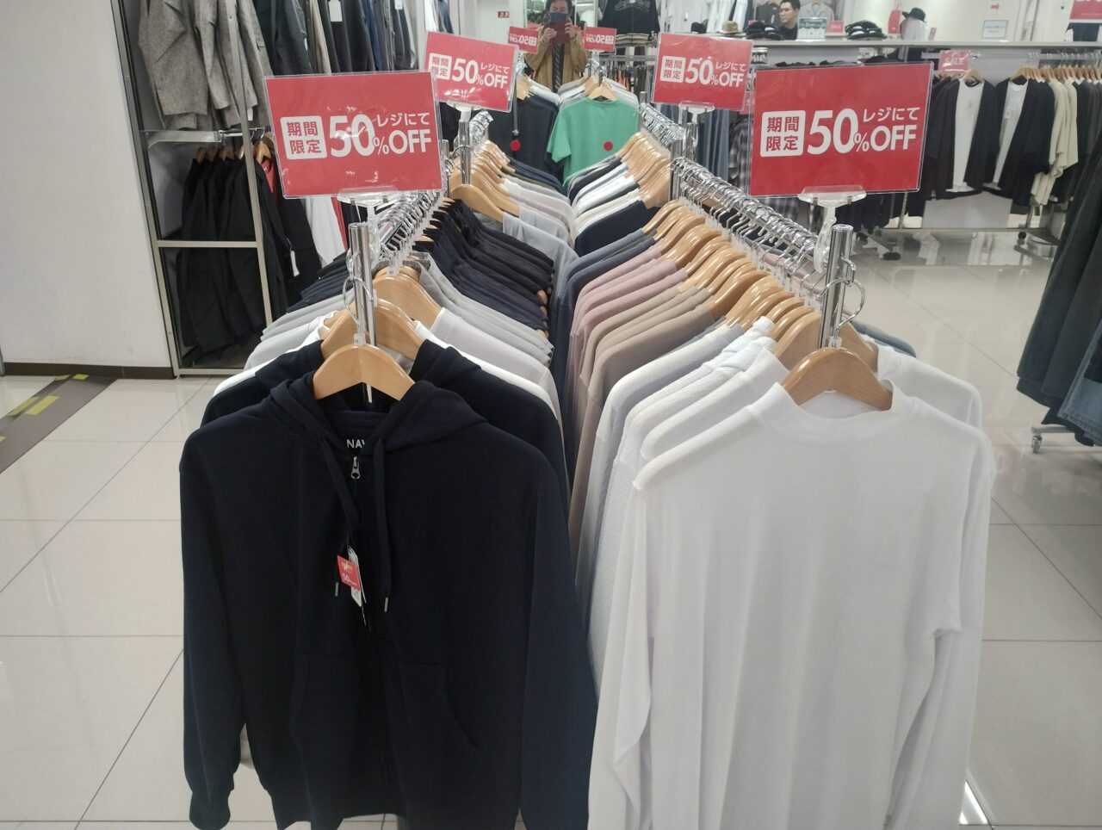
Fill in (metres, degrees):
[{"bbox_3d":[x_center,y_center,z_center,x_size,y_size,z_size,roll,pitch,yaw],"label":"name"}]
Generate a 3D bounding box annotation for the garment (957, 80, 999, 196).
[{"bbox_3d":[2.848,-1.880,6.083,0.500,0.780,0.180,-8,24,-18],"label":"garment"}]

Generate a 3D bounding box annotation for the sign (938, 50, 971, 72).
[{"bbox_3d":[2.666,-2.333,5.891,0.207,0.138,0.012,0,11,1],"label":"sign"}]

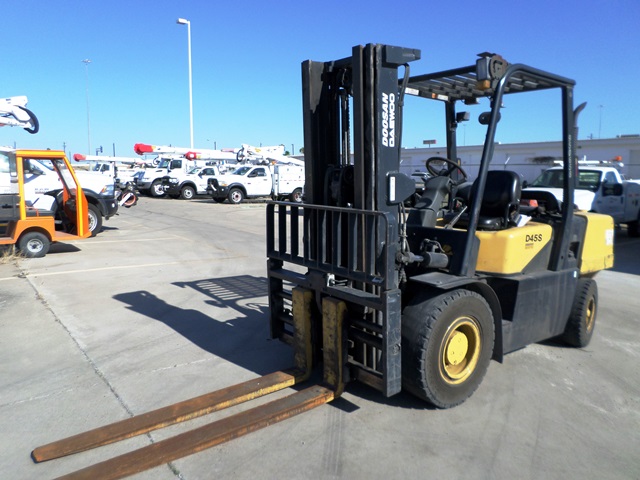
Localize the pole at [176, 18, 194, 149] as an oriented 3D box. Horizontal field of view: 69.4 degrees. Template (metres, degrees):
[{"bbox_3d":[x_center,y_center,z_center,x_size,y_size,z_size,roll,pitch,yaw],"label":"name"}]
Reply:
[{"bbox_3d":[-9.981,-9.683,34.224,1.050,12.560,0.350,-2,8,-17],"label":"pole"}]

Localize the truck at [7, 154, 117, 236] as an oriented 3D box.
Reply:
[{"bbox_3d":[-7.777,-1.014,10.096,6.300,2.050,2.050,-5,10,-36],"label":"truck"}]

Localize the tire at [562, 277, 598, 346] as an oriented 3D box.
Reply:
[{"bbox_3d":[2.455,0.678,4.399,0.670,0.670,0.190,-7,11,-43],"label":"tire"}]

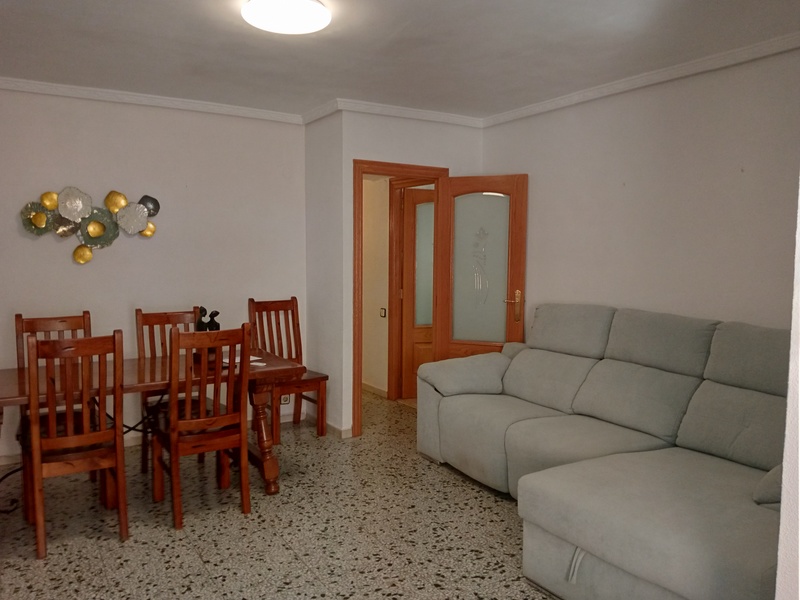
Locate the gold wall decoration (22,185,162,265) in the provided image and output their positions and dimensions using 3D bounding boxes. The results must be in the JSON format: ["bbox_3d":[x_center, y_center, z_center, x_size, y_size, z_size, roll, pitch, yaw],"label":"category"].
[{"bbox_3d":[-2.130,-0.515,4.521,0.895,0.531,0.060,-3,5,-32],"label":"gold wall decoration"}]

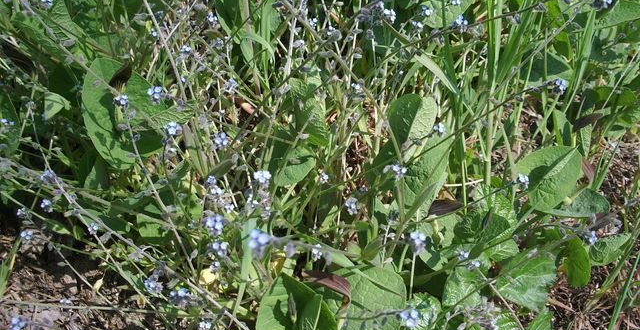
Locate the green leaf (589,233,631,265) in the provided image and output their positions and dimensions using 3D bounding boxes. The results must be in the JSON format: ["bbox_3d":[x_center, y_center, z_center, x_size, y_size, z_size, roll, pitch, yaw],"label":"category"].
[{"bbox_3d":[0.242,0.070,0.540,0.042,0.007,0.022,-20,56,-15],"label":"green leaf"}]

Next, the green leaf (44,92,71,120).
[{"bbox_3d":[-0.227,-0.051,0.560,0.022,0.010,0.026,0,67,13],"label":"green leaf"}]

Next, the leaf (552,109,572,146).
[{"bbox_3d":[0.210,-0.033,0.560,0.018,0.010,0.034,0,67,13],"label":"leaf"}]

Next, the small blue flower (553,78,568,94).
[{"bbox_3d":[0.204,-0.068,0.550,0.012,0.011,0.011,0,43,0],"label":"small blue flower"}]

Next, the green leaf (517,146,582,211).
[{"bbox_3d":[0.202,0.012,0.570,0.076,0.012,0.048,-36,62,-19],"label":"green leaf"}]

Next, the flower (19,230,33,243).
[{"bbox_3d":[-0.228,0.055,0.500,0.010,0.009,0.009,0,43,0],"label":"flower"}]

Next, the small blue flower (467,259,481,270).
[{"bbox_3d":[0.113,0.073,0.475,0.010,0.008,0.009,0,43,0],"label":"small blue flower"}]

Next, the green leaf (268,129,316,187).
[{"bbox_3d":[-0.027,-0.006,0.630,0.042,0.014,0.068,23,61,10],"label":"green leaf"}]

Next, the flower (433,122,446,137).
[{"bbox_3d":[0.103,-0.031,0.560,0.012,0.009,0.016,13,67,6],"label":"flower"}]

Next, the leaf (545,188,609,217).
[{"bbox_3d":[0.210,0.030,0.525,0.052,0.013,0.032,3,45,-5],"label":"leaf"}]

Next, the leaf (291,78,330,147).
[{"bbox_3d":[-0.008,-0.046,0.555,0.034,0.016,0.065,0,66,-6],"label":"leaf"}]

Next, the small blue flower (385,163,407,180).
[{"bbox_3d":[0.057,0.005,0.490,0.015,0.011,0.012,0,43,0],"label":"small blue flower"}]

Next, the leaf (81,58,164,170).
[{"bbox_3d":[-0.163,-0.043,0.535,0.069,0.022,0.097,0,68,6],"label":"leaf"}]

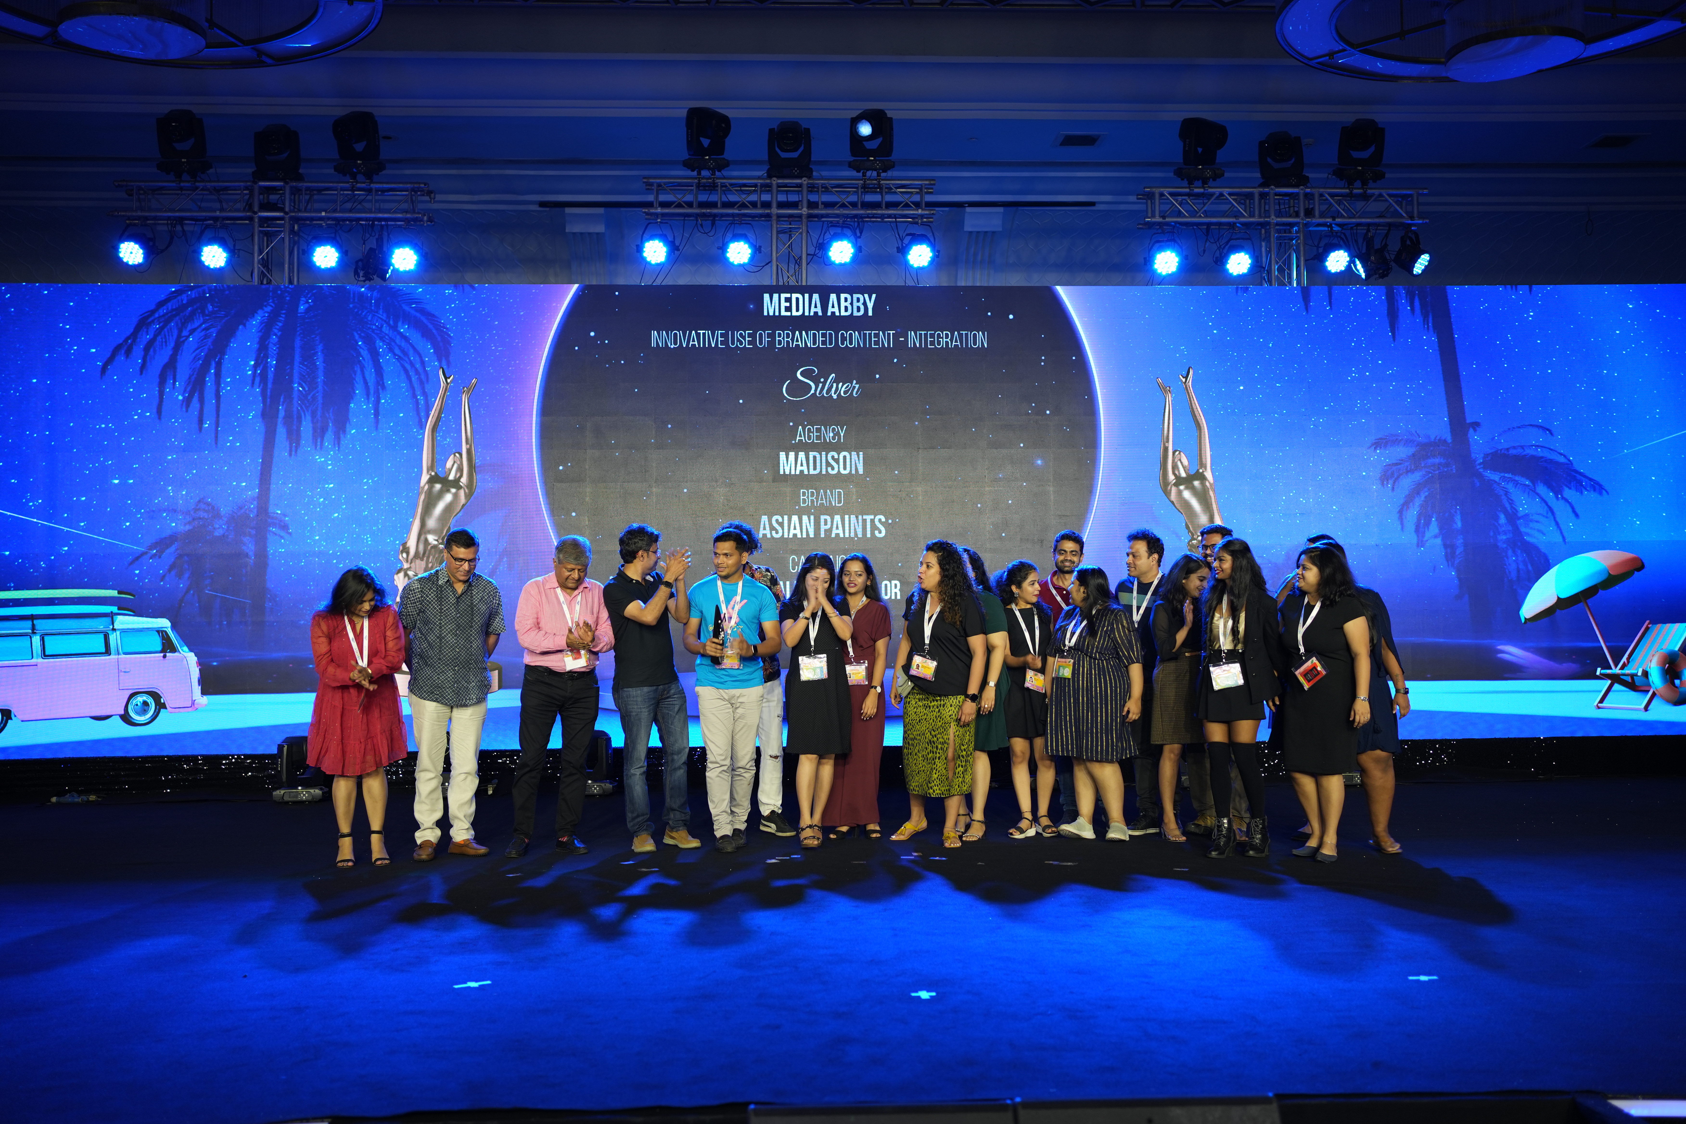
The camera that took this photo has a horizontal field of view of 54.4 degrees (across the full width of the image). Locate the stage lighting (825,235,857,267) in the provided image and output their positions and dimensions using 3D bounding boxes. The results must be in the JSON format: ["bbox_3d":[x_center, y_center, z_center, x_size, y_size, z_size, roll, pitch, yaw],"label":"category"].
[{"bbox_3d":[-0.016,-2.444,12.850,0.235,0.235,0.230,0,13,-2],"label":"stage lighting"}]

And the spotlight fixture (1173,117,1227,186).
[{"bbox_3d":[2.831,-3.245,13.000,0.370,0.460,0.350,-3,-3,44],"label":"spotlight fixture"}]

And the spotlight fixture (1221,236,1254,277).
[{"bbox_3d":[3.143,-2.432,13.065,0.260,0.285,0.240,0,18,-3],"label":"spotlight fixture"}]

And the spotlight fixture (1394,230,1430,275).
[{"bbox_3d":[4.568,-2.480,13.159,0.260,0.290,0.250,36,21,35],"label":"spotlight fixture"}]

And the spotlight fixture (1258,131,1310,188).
[{"bbox_3d":[3.547,-3.240,13.204,0.370,0.430,0.310,-1,-2,4],"label":"spotlight fixture"}]

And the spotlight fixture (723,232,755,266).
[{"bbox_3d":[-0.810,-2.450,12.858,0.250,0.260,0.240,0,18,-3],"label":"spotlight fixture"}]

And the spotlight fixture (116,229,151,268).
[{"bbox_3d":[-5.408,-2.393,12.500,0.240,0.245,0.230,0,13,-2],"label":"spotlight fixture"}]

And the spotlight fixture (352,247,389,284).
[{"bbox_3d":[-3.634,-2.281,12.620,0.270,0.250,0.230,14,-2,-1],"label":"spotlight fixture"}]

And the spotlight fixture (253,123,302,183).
[{"bbox_3d":[-4.412,-3.189,12.791,0.370,0.430,0.310,0,-2,-10],"label":"spotlight fixture"}]

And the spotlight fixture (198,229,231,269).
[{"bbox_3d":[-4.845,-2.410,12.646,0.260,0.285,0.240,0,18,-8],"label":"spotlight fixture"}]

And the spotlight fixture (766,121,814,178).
[{"bbox_3d":[-0.422,-3.242,12.920,0.360,0.430,0.340,0,-2,-2],"label":"spotlight fixture"}]

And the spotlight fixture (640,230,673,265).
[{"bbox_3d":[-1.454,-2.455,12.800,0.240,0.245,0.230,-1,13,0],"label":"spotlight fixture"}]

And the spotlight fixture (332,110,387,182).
[{"bbox_3d":[-3.782,-3.240,12.793,0.360,0.500,0.320,-1,-2,15],"label":"spotlight fixture"}]

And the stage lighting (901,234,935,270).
[{"bbox_3d":[0.591,-2.449,12.931,0.250,0.260,0.240,0,18,-8],"label":"stage lighting"}]

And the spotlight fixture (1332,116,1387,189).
[{"bbox_3d":[4.108,-3.252,13.050,0.360,0.470,0.360,-1,-2,19],"label":"spotlight fixture"}]

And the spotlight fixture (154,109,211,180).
[{"bbox_3d":[-5.120,-3.239,12.723,0.370,0.500,0.310,0,-2,-3],"label":"spotlight fixture"}]

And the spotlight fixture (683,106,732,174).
[{"bbox_3d":[-1.062,-3.295,12.830,0.360,0.450,0.350,-2,-3,41],"label":"spotlight fixture"}]

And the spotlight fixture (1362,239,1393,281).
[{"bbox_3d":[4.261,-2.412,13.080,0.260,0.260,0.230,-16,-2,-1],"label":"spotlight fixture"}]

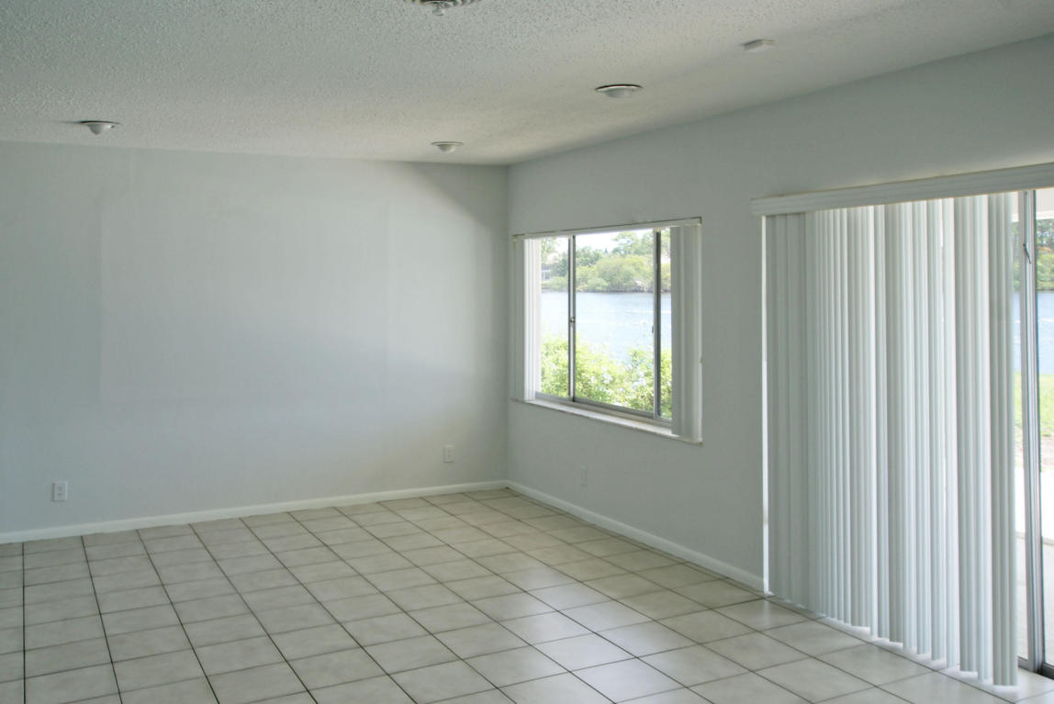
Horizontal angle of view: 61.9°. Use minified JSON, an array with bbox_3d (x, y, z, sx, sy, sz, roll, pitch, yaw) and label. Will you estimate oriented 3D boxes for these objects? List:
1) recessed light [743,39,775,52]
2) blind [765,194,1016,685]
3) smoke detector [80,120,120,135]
[{"bbox_3d":[0.885,-1.166,3.350,0.072,0.024,0.100,-1,3,-30],"label":"recessed light"},{"bbox_3d":[1.546,0.298,3.911,0.100,1.940,1.239,-1,3,-31],"label":"blind"},{"bbox_3d":[-2.359,-1.241,4.850,0.210,0.055,0.210,-1,3,-30],"label":"smoke detector"}]

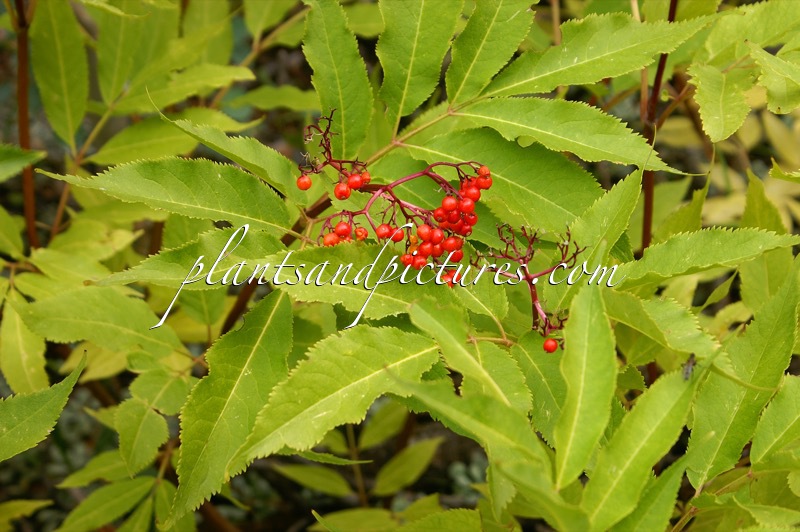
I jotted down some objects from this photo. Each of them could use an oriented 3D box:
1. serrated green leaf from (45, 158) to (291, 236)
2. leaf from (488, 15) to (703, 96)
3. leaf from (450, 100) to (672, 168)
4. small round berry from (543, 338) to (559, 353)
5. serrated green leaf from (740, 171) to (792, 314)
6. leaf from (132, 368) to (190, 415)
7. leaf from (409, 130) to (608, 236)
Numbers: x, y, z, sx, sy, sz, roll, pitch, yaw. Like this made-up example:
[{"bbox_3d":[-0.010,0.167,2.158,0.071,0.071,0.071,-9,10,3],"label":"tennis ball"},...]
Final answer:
[{"bbox_3d":[-0.089,-0.025,0.765,0.099,0.013,0.030,14,49,7],"label":"serrated green leaf"},{"bbox_3d":[0.081,-0.086,0.820,0.096,0.013,0.030,-19,54,-12],"label":"leaf"},{"bbox_3d":[0.065,-0.052,0.800,0.088,0.012,0.027,15,50,0],"label":"leaf"},{"bbox_3d":[0.058,0.031,0.770,0.005,0.005,0.005,0,30,0],"label":"small round berry"},{"bbox_3d":[0.161,-0.010,0.880,0.024,0.010,0.068,-6,70,-3],"label":"serrated green leaf"},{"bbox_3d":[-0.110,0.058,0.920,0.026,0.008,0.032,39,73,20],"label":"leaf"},{"bbox_3d":[0.046,-0.029,0.780,0.100,0.014,0.034,26,52,5],"label":"leaf"}]

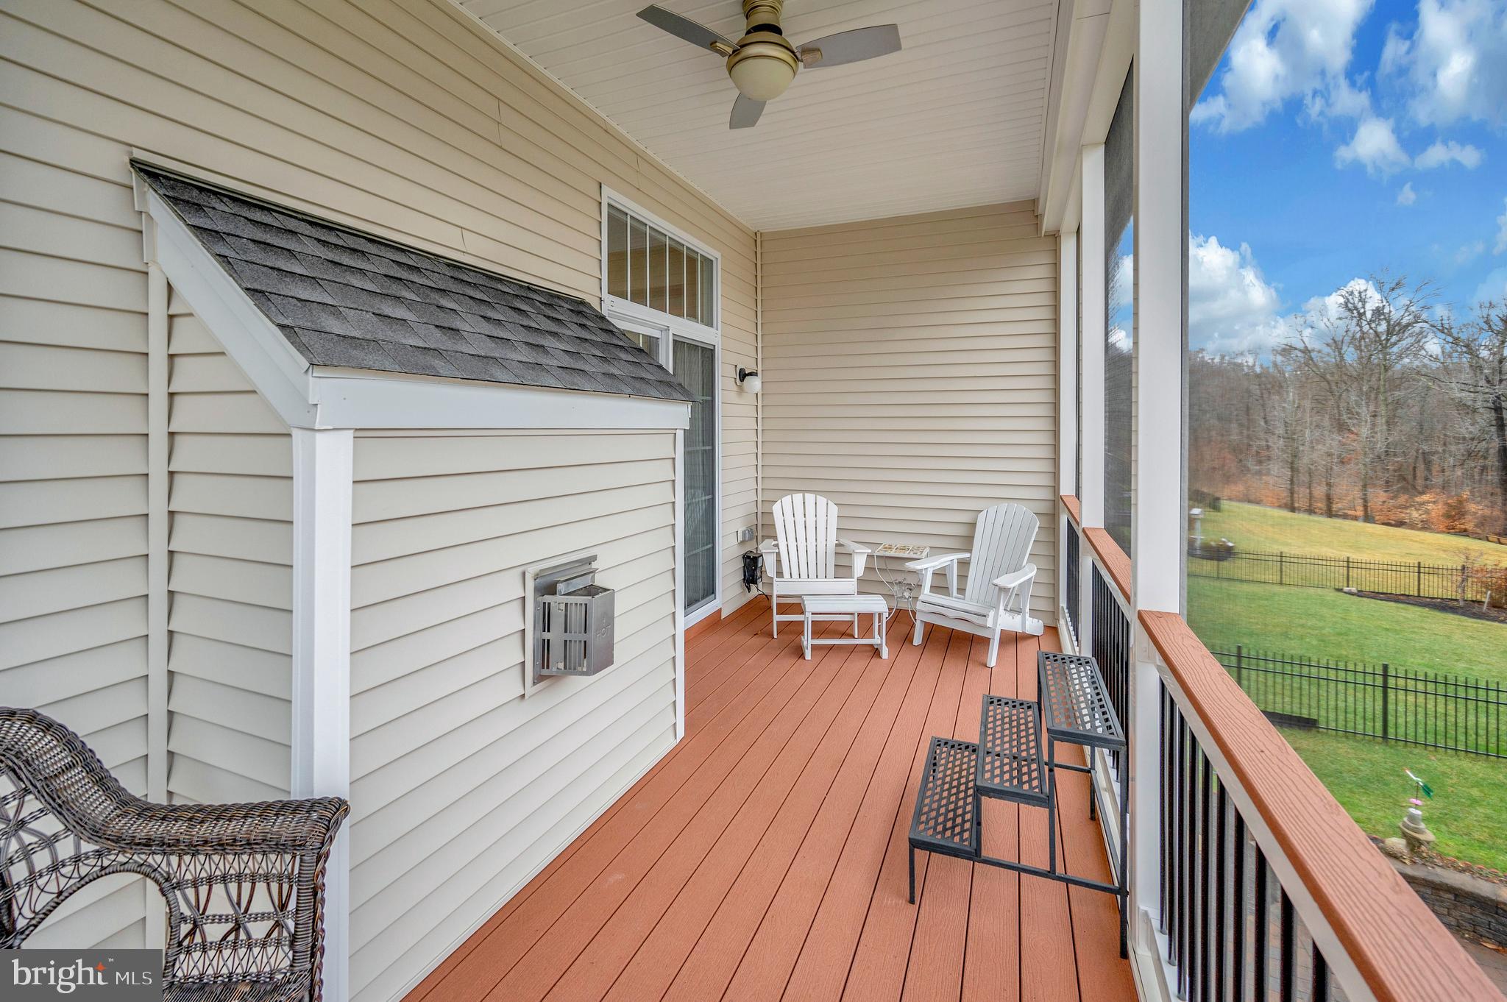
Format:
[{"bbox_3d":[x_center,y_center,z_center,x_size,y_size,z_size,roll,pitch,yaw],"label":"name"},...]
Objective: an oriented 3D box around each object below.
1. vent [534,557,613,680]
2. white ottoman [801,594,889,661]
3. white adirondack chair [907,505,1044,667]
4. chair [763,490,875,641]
[{"bbox_3d":[-0.590,0.410,2.060,0.170,0.360,0.310,2,5,22],"label":"vent"},{"bbox_3d":[0.597,0.823,3.850,0.530,0.360,0.360,0,4,0],"label":"white ottoman"},{"bbox_3d":[1.575,0.515,4.090,0.860,0.930,0.750,-4,6,-44],"label":"white adirondack chair"},{"bbox_3d":[0.435,0.462,4.520,0.780,0.930,0.860,0,4,0],"label":"chair"}]

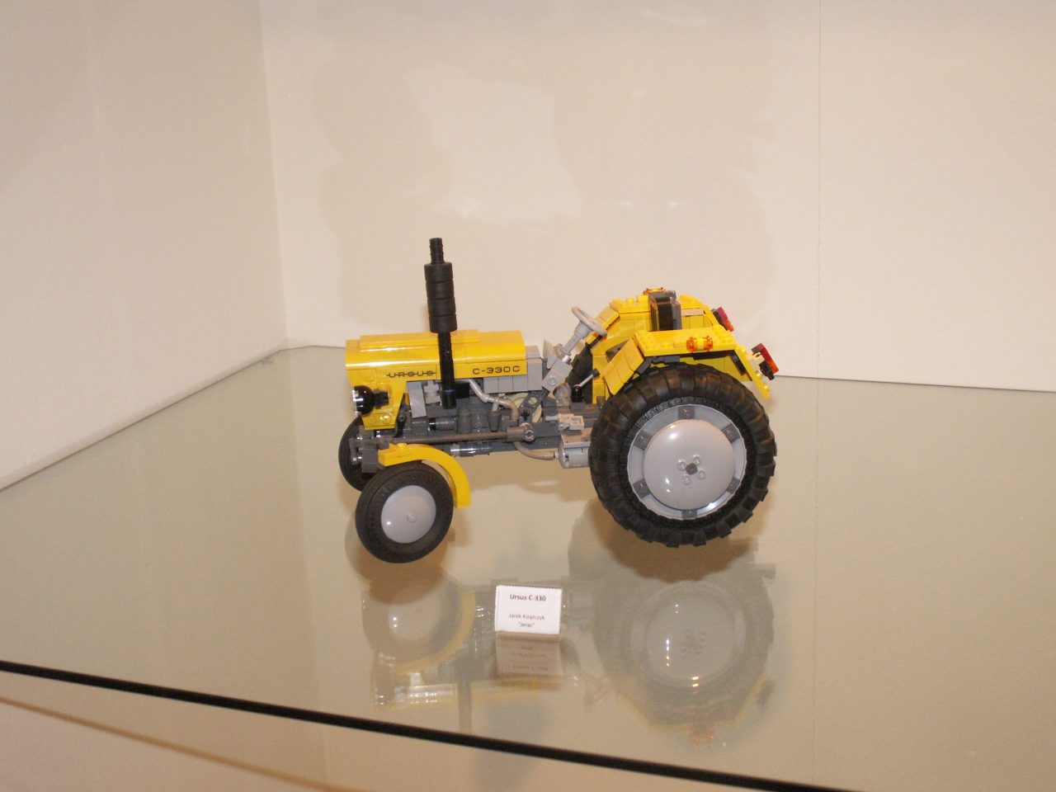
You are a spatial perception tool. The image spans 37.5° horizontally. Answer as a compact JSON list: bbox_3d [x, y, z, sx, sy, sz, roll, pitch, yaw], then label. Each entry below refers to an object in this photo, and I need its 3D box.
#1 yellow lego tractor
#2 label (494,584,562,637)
[{"bbox_3d":[0.011,-0.015,0.866,0.237,0.163,0.175,-3,15,-4],"label":"yellow lego tractor"},{"bbox_3d":[0.000,0.098,0.716,0.031,0.021,0.010,1,15,11],"label":"label"}]

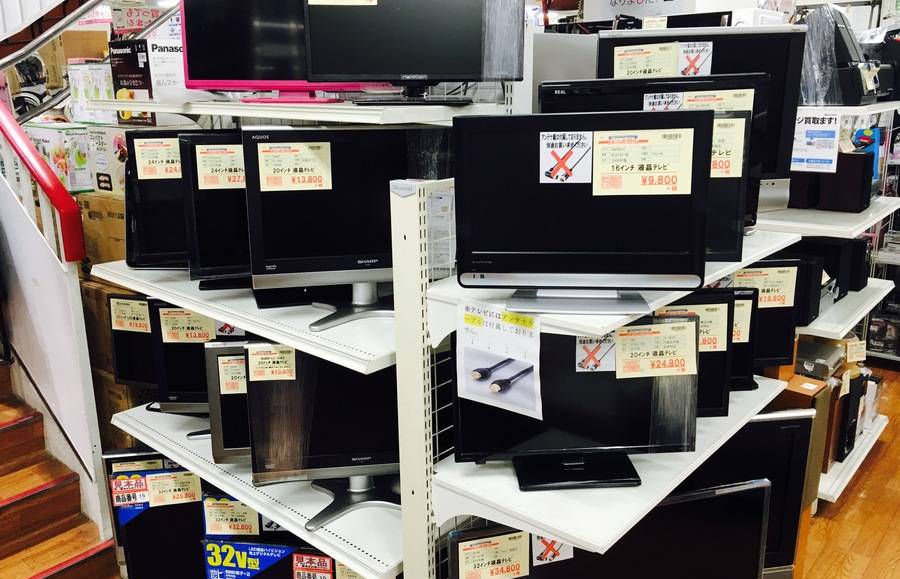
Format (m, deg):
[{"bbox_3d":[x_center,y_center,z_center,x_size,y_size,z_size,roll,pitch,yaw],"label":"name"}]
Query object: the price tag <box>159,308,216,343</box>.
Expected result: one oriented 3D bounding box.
[{"bbox_3d":[-0.730,0.101,2.110,0.153,0.100,0.005,-1,16,1],"label":"price tag"}]

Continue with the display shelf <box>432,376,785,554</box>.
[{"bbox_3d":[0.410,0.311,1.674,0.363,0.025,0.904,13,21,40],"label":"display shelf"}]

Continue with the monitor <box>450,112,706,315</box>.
[{"bbox_3d":[0.206,-0.134,1.240,0.390,0.309,0.170,-1,16,0],"label":"monitor"}]

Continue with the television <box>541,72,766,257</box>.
[{"bbox_3d":[0.437,-0.275,1.650,0.485,0.360,0.180,0,16,2],"label":"television"}]

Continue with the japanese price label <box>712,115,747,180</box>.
[{"bbox_3d":[0.422,-0.238,1.280,0.153,0.100,0.005,-2,16,-5],"label":"japanese price label"}]

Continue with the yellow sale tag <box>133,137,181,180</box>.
[{"bbox_3d":[-0.716,-0.329,1.900,0.153,0.100,0.005,-2,16,-3],"label":"yellow sale tag"}]

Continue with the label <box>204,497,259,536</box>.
[{"bbox_3d":[-0.602,0.633,2.085,0.148,0.102,0.008,0,16,1],"label":"label"}]

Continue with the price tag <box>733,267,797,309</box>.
[{"bbox_3d":[0.753,-0.004,1.800,0.153,0.100,0.005,-3,16,-7],"label":"price tag"}]

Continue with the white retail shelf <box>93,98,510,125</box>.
[{"bbox_3d":[-0.439,-0.436,1.820,1.180,0.035,0.350,13,21,40],"label":"white retail shelf"}]

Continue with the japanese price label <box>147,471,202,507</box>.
[{"bbox_3d":[-0.812,0.590,2.225,0.148,0.102,0.008,-3,16,-9],"label":"japanese price label"}]

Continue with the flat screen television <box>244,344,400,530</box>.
[{"bbox_3d":[-0.216,0.312,1.801,0.490,0.430,0.230,-2,16,-6],"label":"flat screen television"}]

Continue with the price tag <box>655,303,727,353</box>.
[{"bbox_3d":[0.491,0.081,1.535,0.148,0.102,0.008,-2,16,-4],"label":"price tag"}]

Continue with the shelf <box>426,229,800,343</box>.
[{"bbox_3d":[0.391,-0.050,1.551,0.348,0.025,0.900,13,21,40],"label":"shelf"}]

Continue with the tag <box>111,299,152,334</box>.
[{"bbox_3d":[-1.000,0.083,2.370,0.148,0.102,0.008,3,16,13],"label":"tag"}]

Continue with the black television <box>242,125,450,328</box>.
[{"bbox_3d":[-0.184,-0.142,1.660,0.493,0.415,0.210,-3,16,-9],"label":"black television"}]

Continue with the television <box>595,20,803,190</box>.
[{"bbox_3d":[0.603,-0.405,1.870,0.490,0.430,0.190,1,16,6],"label":"television"}]

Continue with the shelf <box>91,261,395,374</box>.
[{"bbox_3d":[-0.451,0.004,2.005,1.209,0.034,0.445,13,21,40],"label":"shelf"}]

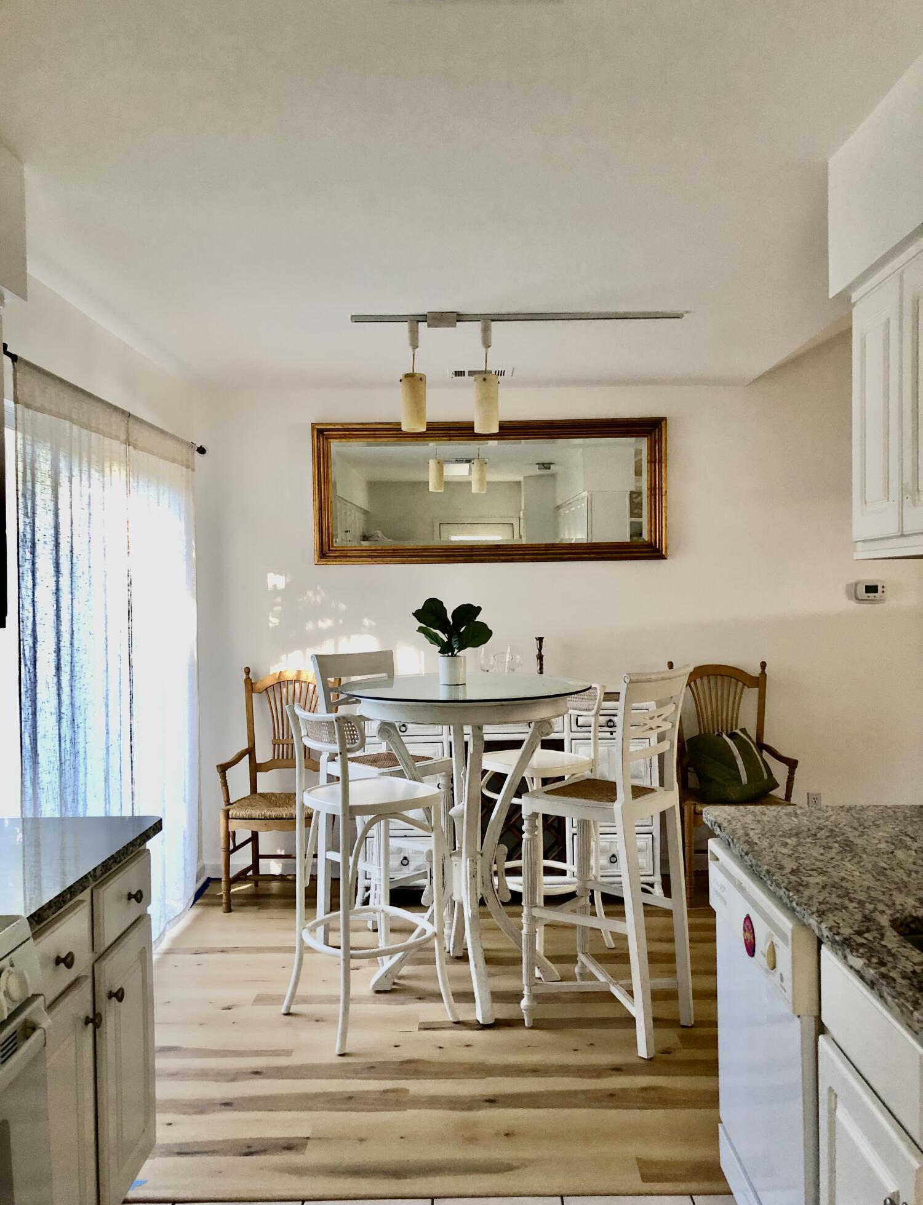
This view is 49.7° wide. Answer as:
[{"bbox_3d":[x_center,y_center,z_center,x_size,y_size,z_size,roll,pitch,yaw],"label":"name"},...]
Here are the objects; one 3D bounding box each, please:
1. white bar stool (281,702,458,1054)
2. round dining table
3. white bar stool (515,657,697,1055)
[{"bbox_3d":[-0.320,0.870,3.355,0.440,1.055,0.440,-2,1,-36],"label":"white bar stool"},{"bbox_3d":[0.021,0.843,3.604,0.905,1.090,0.905,-1,1,1],"label":"round dining table"},{"bbox_3d":[0.475,0.806,3.269,0.450,1.160,0.395,0,1,39],"label":"white bar stool"}]

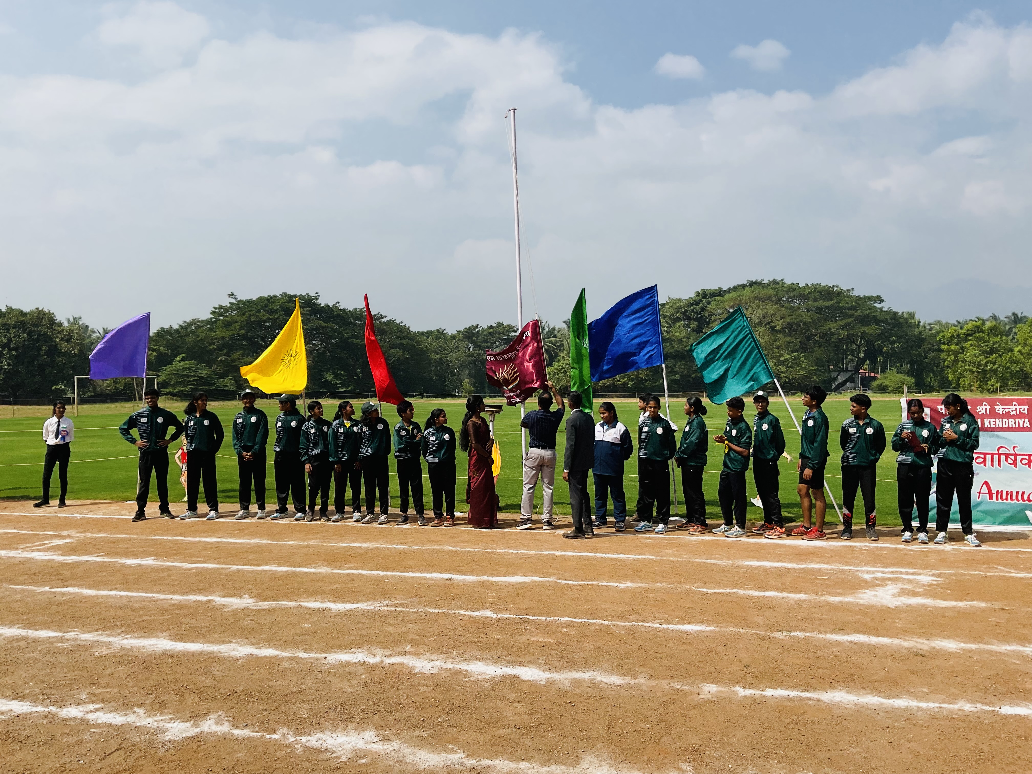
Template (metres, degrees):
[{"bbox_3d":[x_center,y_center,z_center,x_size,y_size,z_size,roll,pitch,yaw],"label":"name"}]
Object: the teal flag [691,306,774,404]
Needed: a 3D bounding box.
[{"bbox_3d":[2.600,-0.367,10.500,0.770,1.020,0.200,-24,0,5],"label":"teal flag"}]

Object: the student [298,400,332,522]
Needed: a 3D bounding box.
[{"bbox_3d":[-2.607,0.950,11.250,0.400,1.554,0.290,0,0,-22],"label":"student"}]

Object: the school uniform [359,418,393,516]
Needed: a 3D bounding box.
[{"bbox_3d":[-1.793,1.020,11.050,0.410,1.247,0.270,0,0,-1],"label":"school uniform"}]

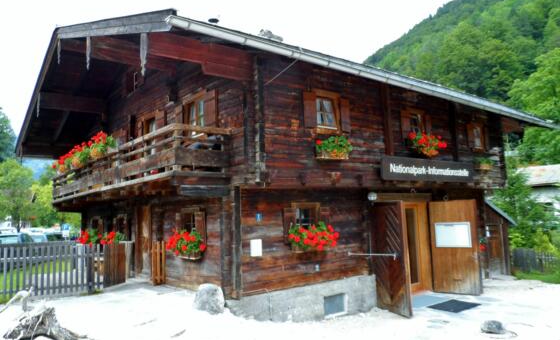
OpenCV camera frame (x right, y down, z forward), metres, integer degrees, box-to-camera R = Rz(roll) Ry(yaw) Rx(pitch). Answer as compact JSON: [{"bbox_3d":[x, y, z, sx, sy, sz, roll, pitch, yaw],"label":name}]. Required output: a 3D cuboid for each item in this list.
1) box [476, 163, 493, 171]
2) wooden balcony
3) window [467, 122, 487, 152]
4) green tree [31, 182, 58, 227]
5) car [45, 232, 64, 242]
[{"bbox_3d":[6.116,-0.106,11.581,0.780,0.240,0.250,2,-7,-38],"label":"box"},{"bbox_3d":[-4.421,0.197,10.463,1.148,0.838,9.322,3,-7,-41],"label":"wooden balcony"},{"bbox_3d":[5.965,-0.985,11.713,1.120,0.820,0.130,2,-7,-38],"label":"window"},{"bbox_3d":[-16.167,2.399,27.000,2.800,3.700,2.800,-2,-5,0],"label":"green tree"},{"bbox_3d":[-18.074,5.736,31.230,1.800,1.500,4.300,-1,-6,-13],"label":"car"}]

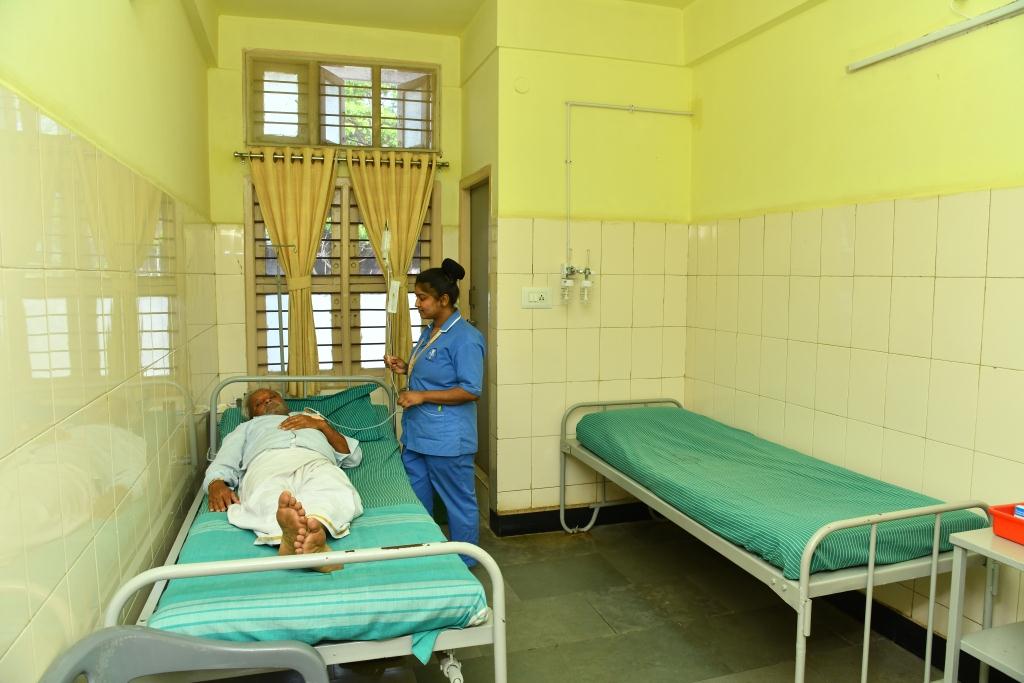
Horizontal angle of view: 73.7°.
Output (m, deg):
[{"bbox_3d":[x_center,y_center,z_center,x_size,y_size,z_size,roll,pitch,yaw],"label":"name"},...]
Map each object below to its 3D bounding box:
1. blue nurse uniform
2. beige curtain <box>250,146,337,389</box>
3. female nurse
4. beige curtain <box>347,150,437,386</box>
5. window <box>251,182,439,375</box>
[{"bbox_3d":[-0.342,0.469,3.367,0.390,1.260,0.440,-2,6,-18],"label":"blue nurse uniform"},{"bbox_3d":[-1.303,-0.409,4.151,0.503,1.505,0.120,-2,6,-18],"label":"beige curtain"},{"bbox_3d":[-0.375,0.358,3.346,0.460,1.525,0.460,-2,6,-18],"label":"female nurse"},{"bbox_3d":[-0.743,-0.428,4.333,0.552,1.510,0.120,-2,6,-18],"label":"beige curtain"},{"bbox_3d":[-1.042,-0.377,4.340,1.195,1.295,0.110,-2,6,-18],"label":"window"}]

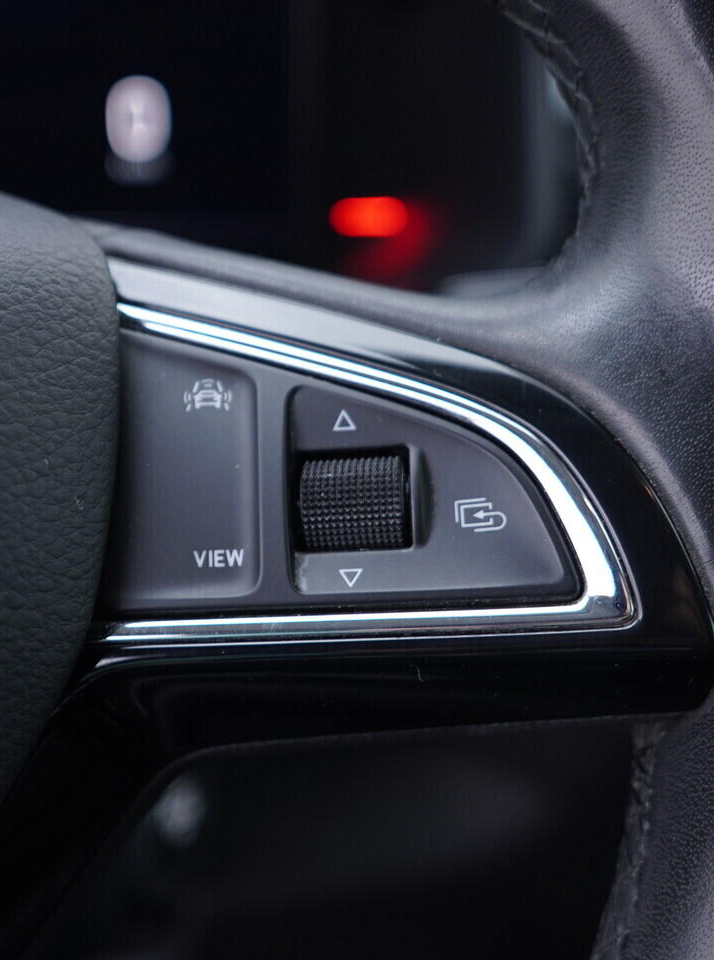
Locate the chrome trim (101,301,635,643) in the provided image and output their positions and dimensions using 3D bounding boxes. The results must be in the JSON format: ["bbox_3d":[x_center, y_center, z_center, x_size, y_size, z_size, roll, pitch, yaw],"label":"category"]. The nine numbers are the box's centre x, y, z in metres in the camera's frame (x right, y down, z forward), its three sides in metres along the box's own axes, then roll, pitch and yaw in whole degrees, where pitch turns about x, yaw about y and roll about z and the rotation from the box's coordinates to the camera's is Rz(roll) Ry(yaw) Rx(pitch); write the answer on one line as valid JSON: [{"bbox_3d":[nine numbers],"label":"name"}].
[{"bbox_3d":[0.001,-0.001,0.187,0.068,0.042,0.012,-2,-2,6],"label":"chrome trim"}]

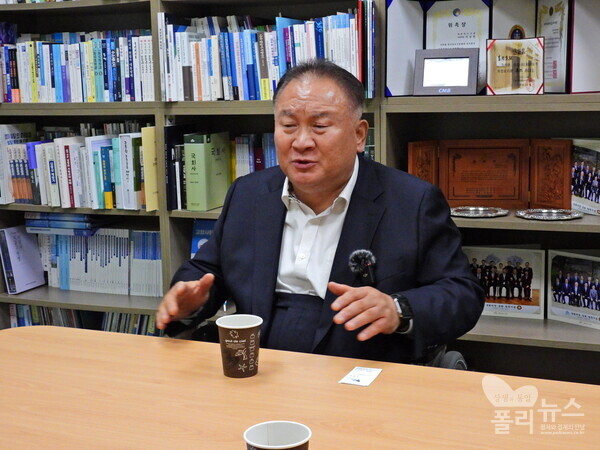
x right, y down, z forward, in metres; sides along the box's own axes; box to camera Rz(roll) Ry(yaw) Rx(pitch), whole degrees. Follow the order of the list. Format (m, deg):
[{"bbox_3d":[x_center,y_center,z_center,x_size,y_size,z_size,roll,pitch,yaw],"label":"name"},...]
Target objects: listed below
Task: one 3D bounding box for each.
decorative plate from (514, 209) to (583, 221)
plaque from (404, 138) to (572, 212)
[{"bbox_3d":[0.791,-0.032,2.743,0.208,0.018,0.208,2,10,18],"label":"decorative plate"},{"bbox_3d":[0.628,-0.169,2.905,0.530,0.238,0.100,0,10,8],"label":"plaque"}]

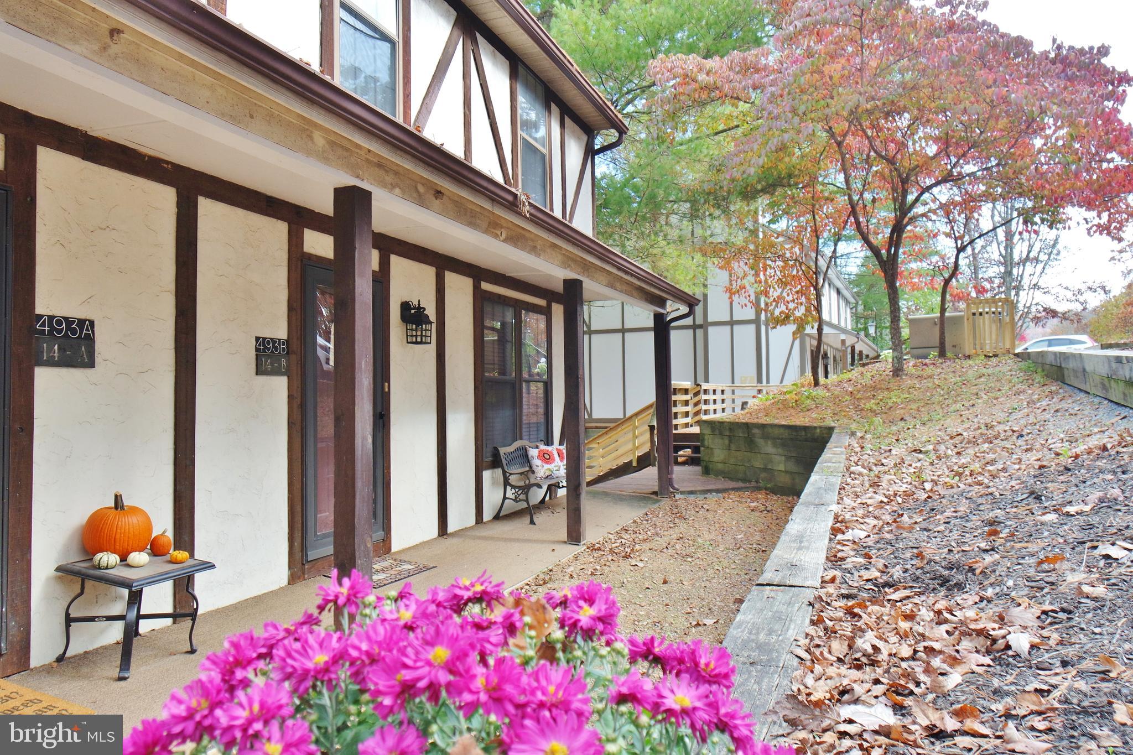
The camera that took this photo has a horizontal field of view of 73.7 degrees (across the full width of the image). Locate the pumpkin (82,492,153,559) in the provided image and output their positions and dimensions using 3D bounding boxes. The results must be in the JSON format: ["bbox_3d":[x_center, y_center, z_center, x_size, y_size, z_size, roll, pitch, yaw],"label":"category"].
[{"bbox_3d":[-2.175,0.718,3.679,0.294,0.310,0.294,-1,-2,21],"label":"pumpkin"}]

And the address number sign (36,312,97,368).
[{"bbox_3d":[-2.390,-0.168,3.615,0.016,0.239,0.297,-1,-2,21],"label":"address number sign"}]

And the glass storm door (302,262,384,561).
[{"bbox_3d":[-1.609,0.237,5.542,0.053,2.053,0.942,-1,-2,22],"label":"glass storm door"}]

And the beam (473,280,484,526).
[{"bbox_3d":[-0.863,0.231,7.417,0.035,2.384,0.147,-1,-2,22],"label":"beam"}]

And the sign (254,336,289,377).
[{"bbox_3d":[-1.892,-0.133,4.881,0.016,0.243,0.293,-1,-2,21],"label":"sign"}]

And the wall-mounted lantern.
[{"bbox_3d":[-1.234,-0.453,6.230,0.218,0.380,0.177,-1,-2,22],"label":"wall-mounted lantern"}]

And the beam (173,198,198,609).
[{"bbox_3d":[-2.135,0.146,4.238,0.024,2.405,0.136,-1,-2,21],"label":"beam"}]

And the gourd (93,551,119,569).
[{"bbox_3d":[-2.113,0.841,3.464,0.106,0.070,0.106,-1,-2,22],"label":"gourd"}]

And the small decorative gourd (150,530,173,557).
[{"bbox_3d":[-1.987,0.808,3.700,0.094,0.128,0.094,-1,-2,21],"label":"small decorative gourd"}]

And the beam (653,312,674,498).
[{"bbox_3d":[1.246,0.354,9.701,0.132,2.341,0.132,-1,-2,22],"label":"beam"}]

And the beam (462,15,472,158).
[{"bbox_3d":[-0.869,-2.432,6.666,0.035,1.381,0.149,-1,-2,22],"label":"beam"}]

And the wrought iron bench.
[{"bbox_3d":[-0.265,1.062,8.122,0.555,0.781,1.298,-1,-2,22],"label":"wrought iron bench"}]

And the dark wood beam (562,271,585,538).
[{"bbox_3d":[0.072,0.287,6.415,0.128,2.233,0.128,-1,-2,21],"label":"dark wood beam"}]

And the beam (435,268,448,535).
[{"bbox_3d":[-1.122,0.220,6.809,0.024,2.405,0.136,-1,-2,21],"label":"beam"}]

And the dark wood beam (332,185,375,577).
[{"bbox_3d":[-1.024,0.208,3.632,0.128,2.233,0.128,-1,-2,21],"label":"dark wood beam"}]

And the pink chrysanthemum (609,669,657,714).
[{"bbox_3d":[0.063,0.299,0.720,0.047,0.038,0.047,-1,-2,0],"label":"pink chrysanthemum"}]

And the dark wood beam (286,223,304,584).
[{"bbox_3d":[-1.801,0.167,5.042,0.035,2.381,0.144,-1,-2,22],"label":"dark wood beam"}]

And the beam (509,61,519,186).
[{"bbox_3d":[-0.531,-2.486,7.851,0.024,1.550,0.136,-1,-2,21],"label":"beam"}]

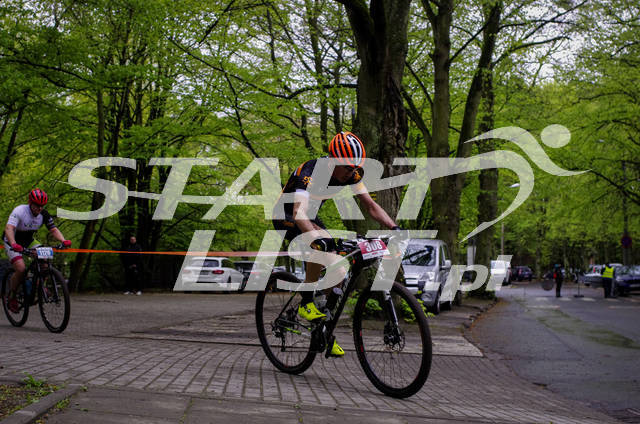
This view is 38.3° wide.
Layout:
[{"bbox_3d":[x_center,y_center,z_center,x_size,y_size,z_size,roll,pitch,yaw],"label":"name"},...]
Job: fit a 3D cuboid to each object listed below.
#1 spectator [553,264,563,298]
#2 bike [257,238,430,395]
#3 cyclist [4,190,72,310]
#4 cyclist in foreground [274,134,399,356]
[{"bbox_3d":[12.022,3.503,46.700,0.430,1.690,0.500,0,-4,1],"label":"spectator"},{"bbox_3d":[0.092,0.639,6.083,0.720,1.030,1.830,-6,3,-38],"label":"bike"},{"bbox_3d":[-3.390,0.460,10.970,0.720,1.480,0.860,1,-2,-40],"label":"cyclist"},{"bbox_3d":[0.060,0.232,6.130,0.720,1.500,0.860,-2,0,-38],"label":"cyclist in foreground"}]

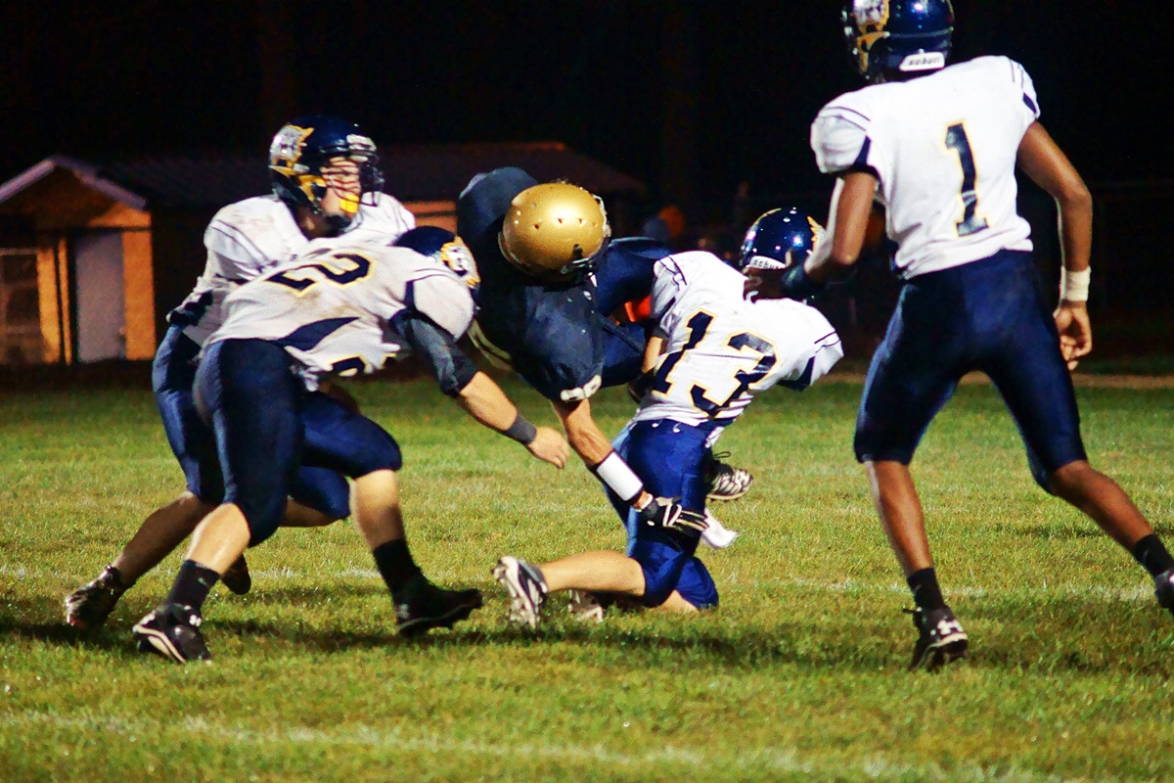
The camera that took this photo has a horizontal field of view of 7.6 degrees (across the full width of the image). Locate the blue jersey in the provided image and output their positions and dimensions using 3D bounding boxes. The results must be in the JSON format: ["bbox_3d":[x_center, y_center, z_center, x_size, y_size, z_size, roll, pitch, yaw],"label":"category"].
[{"bbox_3d":[-0.087,-0.277,22.800,0.380,0.580,0.520,-22,-15,-9],"label":"blue jersey"}]

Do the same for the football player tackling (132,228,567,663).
[{"bbox_3d":[-0.606,0.136,22.500,1.100,1.110,0.680,-1,1,-7],"label":"football player tackling"}]

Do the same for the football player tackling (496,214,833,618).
[{"bbox_3d":[0.211,0.063,23.000,0.720,1.060,0.850,-1,1,30],"label":"football player tackling"}]

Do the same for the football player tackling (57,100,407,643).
[{"bbox_3d":[-0.897,-0.050,23.100,0.920,1.340,0.650,-1,1,30],"label":"football player tackling"}]

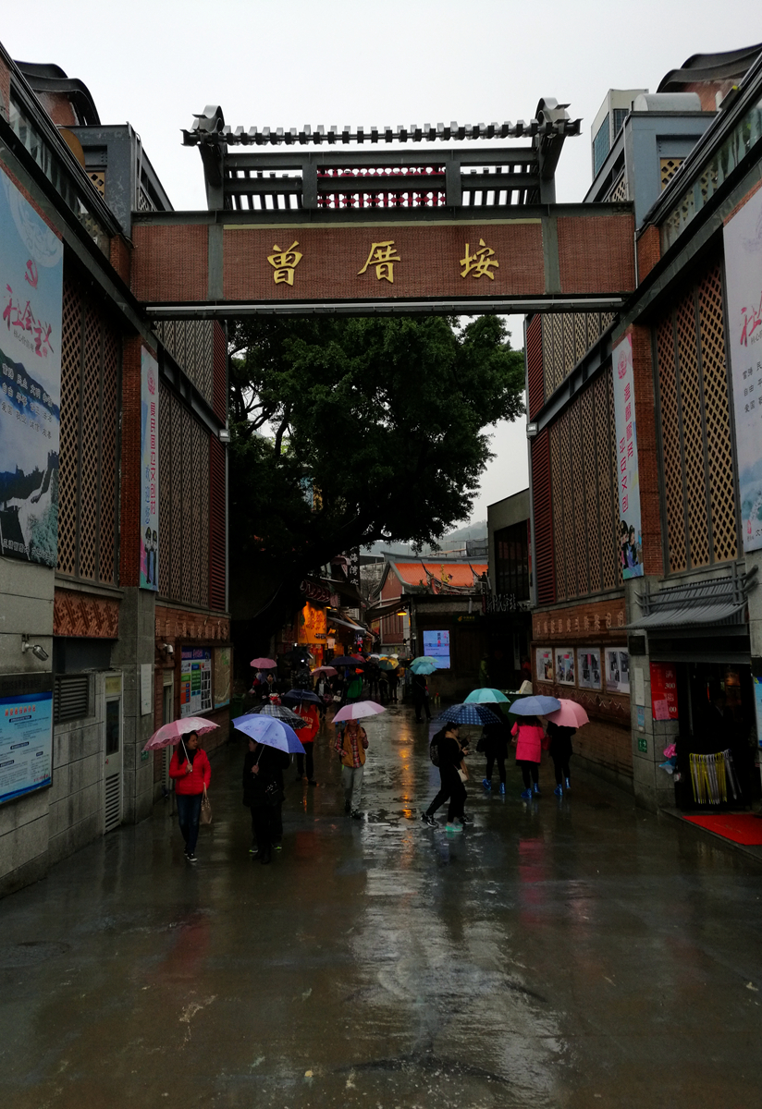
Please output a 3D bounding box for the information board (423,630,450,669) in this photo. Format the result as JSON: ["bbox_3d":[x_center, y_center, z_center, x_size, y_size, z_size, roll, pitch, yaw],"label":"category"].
[{"bbox_3d":[2.694,4.648,42.032,1.270,1.800,0.120,-1,-6,0],"label":"information board"}]

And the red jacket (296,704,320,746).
[{"bbox_3d":[-1.515,3.475,17.726,0.520,0.770,0.350,-1,-6,-6],"label":"red jacket"}]

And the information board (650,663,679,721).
[{"bbox_3d":[4.458,2.155,13.600,0.410,0.900,0.030,-1,-6,-2],"label":"information board"}]

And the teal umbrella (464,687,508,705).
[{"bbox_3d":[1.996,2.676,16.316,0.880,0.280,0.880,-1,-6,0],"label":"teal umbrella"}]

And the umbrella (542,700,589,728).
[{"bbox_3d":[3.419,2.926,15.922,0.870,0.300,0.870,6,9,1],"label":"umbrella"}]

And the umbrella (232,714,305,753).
[{"bbox_3d":[-1.440,2.318,11.185,1.020,0.280,1.020,17,4,2],"label":"umbrella"}]

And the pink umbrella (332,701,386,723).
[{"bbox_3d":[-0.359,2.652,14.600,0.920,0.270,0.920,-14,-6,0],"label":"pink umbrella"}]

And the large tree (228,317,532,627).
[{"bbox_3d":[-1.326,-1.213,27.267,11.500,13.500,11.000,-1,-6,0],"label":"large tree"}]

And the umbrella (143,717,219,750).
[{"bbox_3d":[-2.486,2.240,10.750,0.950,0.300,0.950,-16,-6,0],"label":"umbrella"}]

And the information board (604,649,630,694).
[{"bbox_3d":[4.594,2.239,16.700,0.060,0.870,1.740,-1,-6,-3],"label":"information board"}]

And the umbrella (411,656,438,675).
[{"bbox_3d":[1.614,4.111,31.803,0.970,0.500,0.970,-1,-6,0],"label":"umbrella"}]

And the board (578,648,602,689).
[{"bbox_3d":[4.457,2.435,18.500,0.060,0.870,1.740,-1,-6,-3],"label":"board"}]

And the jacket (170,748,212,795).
[{"bbox_3d":[-2.549,2.914,11.581,0.540,0.600,0.340,0,-6,-7],"label":"jacket"}]

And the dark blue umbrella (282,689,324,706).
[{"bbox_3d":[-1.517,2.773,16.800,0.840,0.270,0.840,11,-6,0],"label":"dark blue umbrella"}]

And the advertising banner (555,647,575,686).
[{"bbox_3d":[4.261,2.598,20.040,0.060,0.850,1.760,-1,-6,-3],"label":"advertising banner"}]

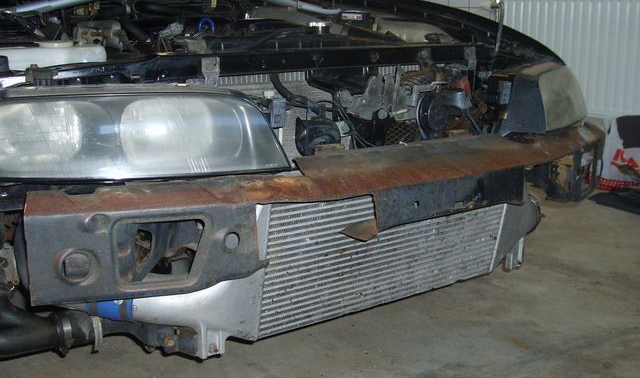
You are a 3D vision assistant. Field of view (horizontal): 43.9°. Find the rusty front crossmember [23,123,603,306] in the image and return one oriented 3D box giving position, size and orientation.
[{"bbox_3d":[0.190,0.013,1.531,1.457,0.174,0.248,-9,14,-38],"label":"rusty front crossmember"}]

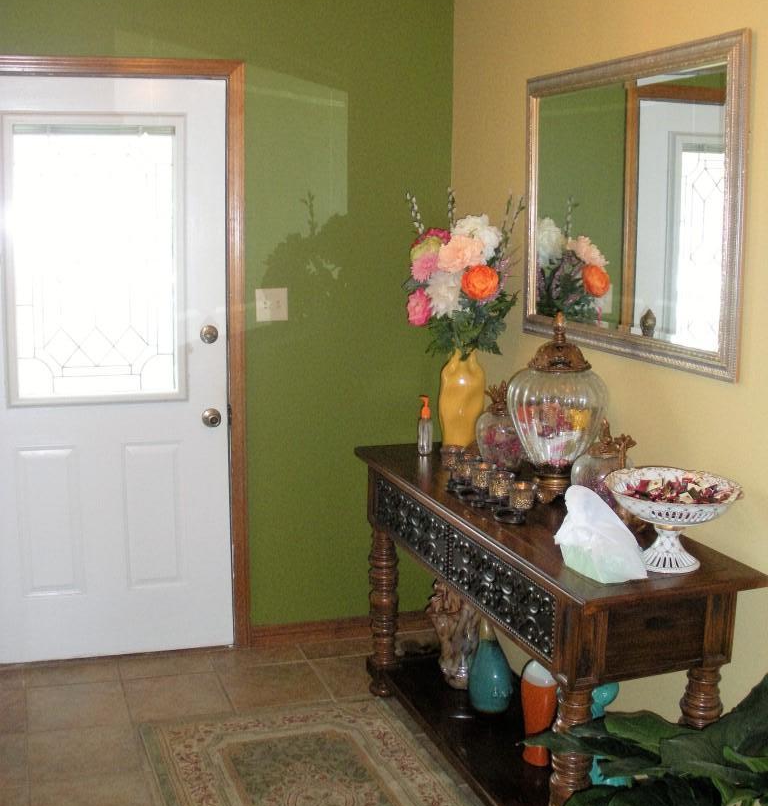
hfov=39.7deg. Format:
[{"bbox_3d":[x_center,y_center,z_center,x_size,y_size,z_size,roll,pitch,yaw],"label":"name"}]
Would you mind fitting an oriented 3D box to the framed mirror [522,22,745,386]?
[{"bbox_3d":[0.602,-0.506,2.745,0.035,0.755,1.040,-3,10,-18],"label":"framed mirror"}]

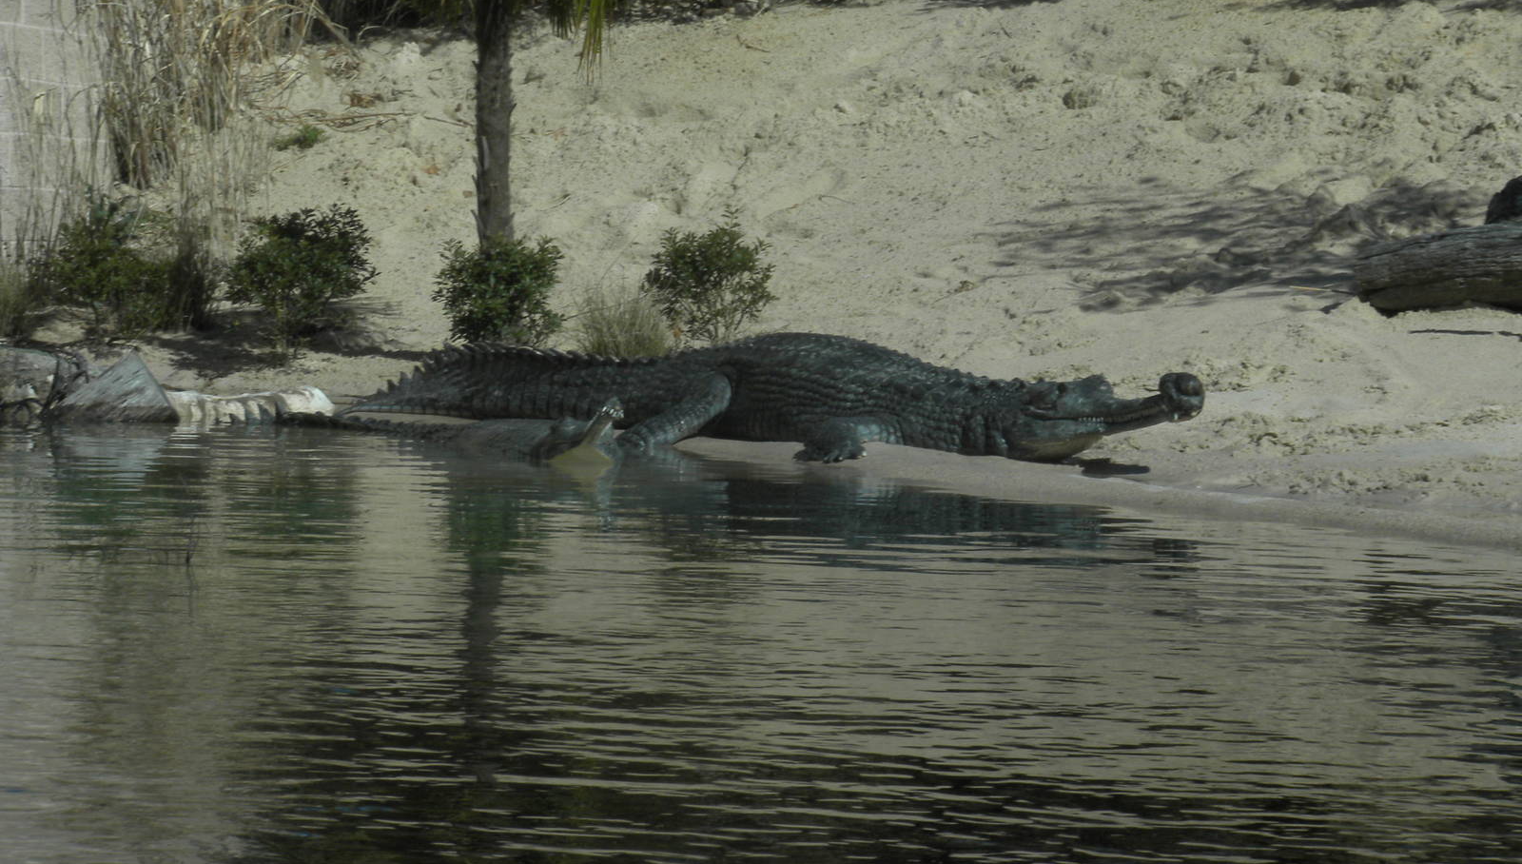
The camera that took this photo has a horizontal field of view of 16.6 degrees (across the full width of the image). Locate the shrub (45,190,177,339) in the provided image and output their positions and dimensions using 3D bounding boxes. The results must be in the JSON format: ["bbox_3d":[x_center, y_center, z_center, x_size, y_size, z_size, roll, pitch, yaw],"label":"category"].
[{"bbox_3d":[-2.362,-0.605,19.000,0.479,0.548,0.480,1,2,-7],"label":"shrub"}]

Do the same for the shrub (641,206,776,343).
[{"bbox_3d":[-0.178,-0.522,18.000,0.458,0.491,0.440,1,2,-1],"label":"shrub"}]

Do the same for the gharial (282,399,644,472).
[{"bbox_3d":[-0.860,0.001,13.807,0.450,0.280,2.600,0,2,-28],"label":"gharial"}]

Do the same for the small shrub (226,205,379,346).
[{"bbox_3d":[-1.660,-0.552,18.900,0.550,0.541,0.520,1,2,-5],"label":"small shrub"}]

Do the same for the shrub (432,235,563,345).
[{"bbox_3d":[-0.876,-0.465,17.400,0.435,0.380,0.420,1,2,-3],"label":"shrub"}]

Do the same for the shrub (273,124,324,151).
[{"bbox_3d":[-1.883,-1.198,21.300,0.208,0.116,0.190,1,2,-5],"label":"shrub"}]

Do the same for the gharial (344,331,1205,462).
[{"bbox_3d":[-0.077,-0.116,14.103,0.750,0.340,3.600,0,2,-43],"label":"gharial"}]

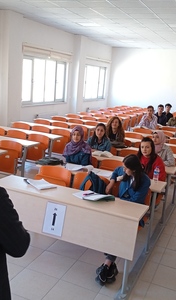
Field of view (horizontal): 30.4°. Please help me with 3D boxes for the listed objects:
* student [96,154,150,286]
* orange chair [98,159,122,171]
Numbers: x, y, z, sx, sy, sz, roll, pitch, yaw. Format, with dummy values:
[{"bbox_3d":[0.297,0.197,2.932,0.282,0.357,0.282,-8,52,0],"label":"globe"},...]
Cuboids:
[{"bbox_3d":[0.340,0.651,3.252,0.500,1.190,0.750,14,16,37],"label":"student"},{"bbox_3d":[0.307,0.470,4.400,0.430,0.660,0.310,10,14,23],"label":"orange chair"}]

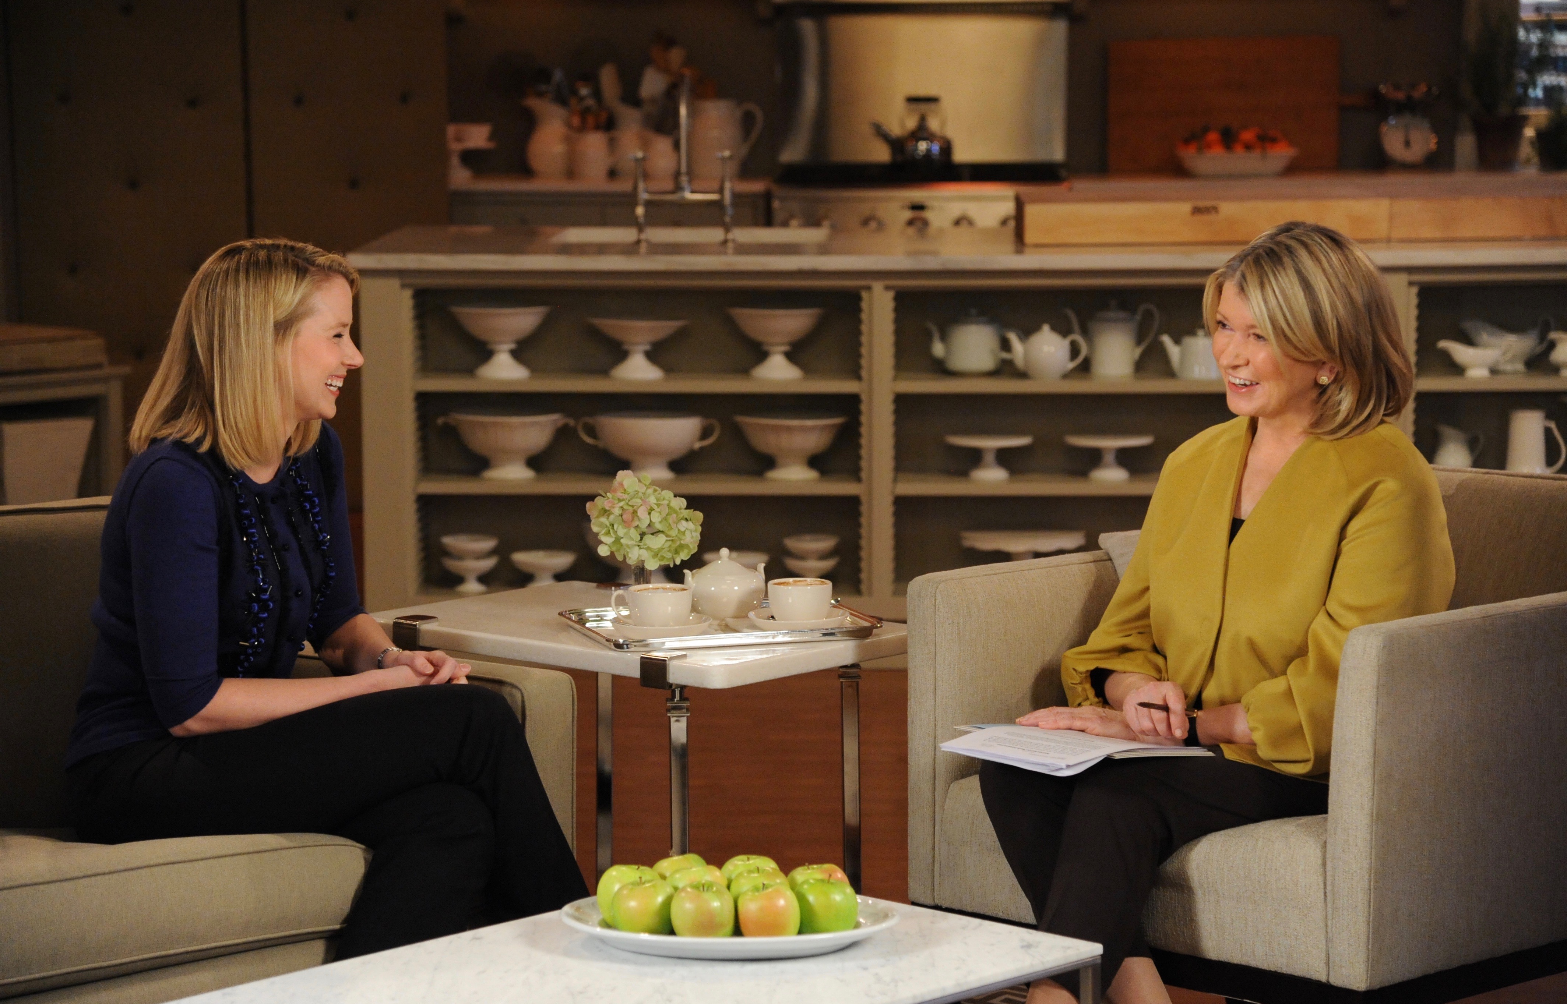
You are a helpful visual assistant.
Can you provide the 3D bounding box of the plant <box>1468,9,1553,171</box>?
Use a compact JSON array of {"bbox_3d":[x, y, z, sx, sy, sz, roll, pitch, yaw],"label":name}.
[{"bbox_3d":[2.229,-1.262,13.100,0.270,0.490,0.260,0,7,0],"label":"plant"}]

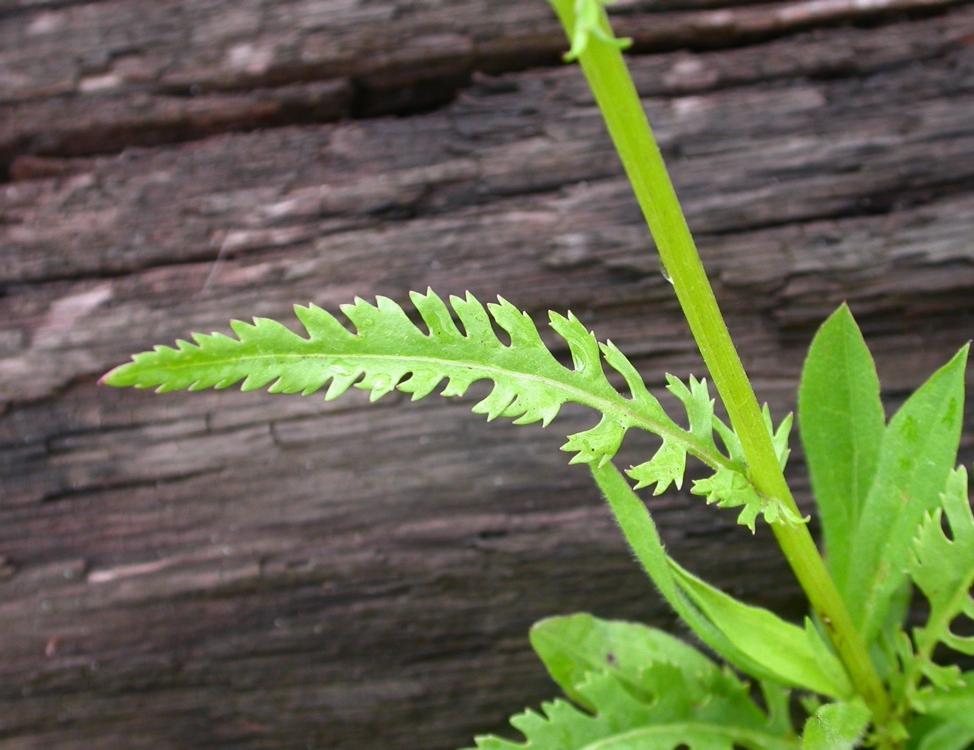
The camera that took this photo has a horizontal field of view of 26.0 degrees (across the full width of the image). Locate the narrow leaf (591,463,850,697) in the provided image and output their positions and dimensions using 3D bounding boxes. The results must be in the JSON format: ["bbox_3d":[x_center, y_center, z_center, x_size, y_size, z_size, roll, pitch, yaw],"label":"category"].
[{"bbox_3d":[0.030,0.026,0.268,0.010,0.045,0.012,-36,14,53],"label":"narrow leaf"}]

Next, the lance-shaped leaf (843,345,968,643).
[{"bbox_3d":[0.056,0.016,0.277,0.011,0.041,0.006,17,-7,11],"label":"lance-shaped leaf"}]

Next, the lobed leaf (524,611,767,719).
[{"bbox_3d":[0.021,0.039,0.277,0.034,0.008,0.015,24,50,-6],"label":"lobed leaf"}]

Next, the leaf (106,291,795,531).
[{"bbox_3d":[-0.005,0.003,0.262,0.087,0.011,0.023,10,56,-6],"label":"leaf"}]

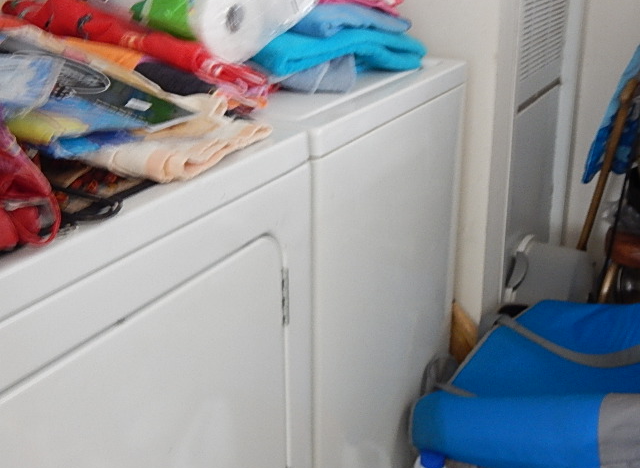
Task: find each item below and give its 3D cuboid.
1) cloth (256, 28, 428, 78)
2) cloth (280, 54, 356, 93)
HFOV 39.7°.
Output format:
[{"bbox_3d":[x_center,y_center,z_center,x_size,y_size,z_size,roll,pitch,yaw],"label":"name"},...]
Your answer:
[{"bbox_3d":[0.003,-0.353,1.713,0.350,0.088,0.235,-17,25,-38],"label":"cloth"},{"bbox_3d":[0.006,-0.303,1.615,0.170,0.058,0.160,6,20,17],"label":"cloth"}]

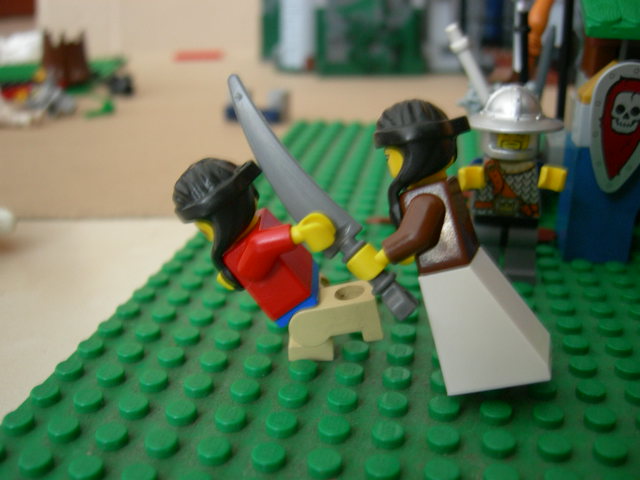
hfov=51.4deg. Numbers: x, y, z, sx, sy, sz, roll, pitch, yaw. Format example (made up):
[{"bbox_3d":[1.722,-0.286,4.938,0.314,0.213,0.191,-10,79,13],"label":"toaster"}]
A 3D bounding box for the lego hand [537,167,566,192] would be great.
[{"bbox_3d":[0.048,-0.013,0.137,0.006,0.005,0.007,10,1,7],"label":"lego hand"}]

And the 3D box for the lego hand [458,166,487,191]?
[{"bbox_3d":[0.032,-0.013,0.140,0.006,0.005,0.007,-10,-2,12],"label":"lego hand"}]

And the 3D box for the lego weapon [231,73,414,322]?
[{"bbox_3d":[-0.001,-0.005,0.103,0.008,0.048,0.004,-34,20,11],"label":"lego weapon"}]

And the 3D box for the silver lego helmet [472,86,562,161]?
[{"bbox_3d":[0.042,-0.025,0.142,0.021,0.015,0.021,2,20,8],"label":"silver lego helmet"}]

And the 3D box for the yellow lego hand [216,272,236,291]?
[{"bbox_3d":[-0.016,0.007,0.121,0.007,0.005,0.006,-28,18,16],"label":"yellow lego hand"}]

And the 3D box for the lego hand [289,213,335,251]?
[{"bbox_3d":[-0.001,-0.001,0.101,0.007,0.005,0.006,-10,39,13],"label":"lego hand"}]

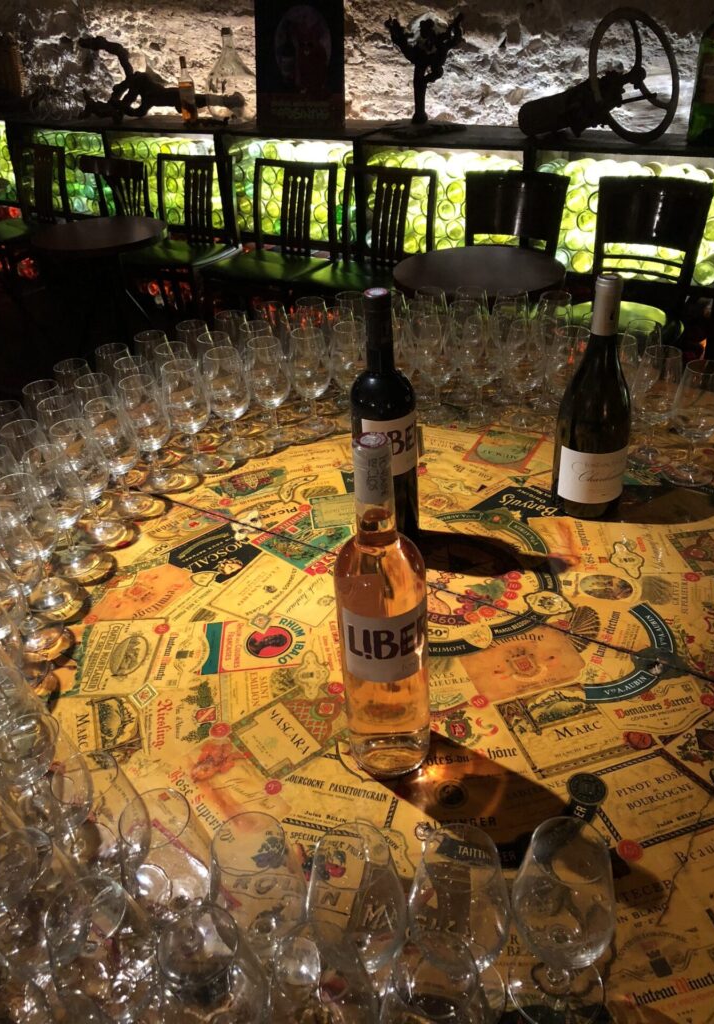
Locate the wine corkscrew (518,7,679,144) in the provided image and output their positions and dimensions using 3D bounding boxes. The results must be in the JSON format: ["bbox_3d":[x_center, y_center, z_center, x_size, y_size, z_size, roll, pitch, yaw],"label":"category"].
[{"bbox_3d":[0.839,-1.608,3.017,0.449,0.436,0.620,-24,38,-28],"label":"wine corkscrew"}]

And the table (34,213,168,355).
[{"bbox_3d":[-1.020,-0.839,3.583,0.535,0.740,0.535,-5,34,0],"label":"table"}]

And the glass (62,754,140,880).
[{"bbox_3d":[-0.181,0.245,0.609,0.066,0.155,0.066,-3,34,2],"label":"glass"}]

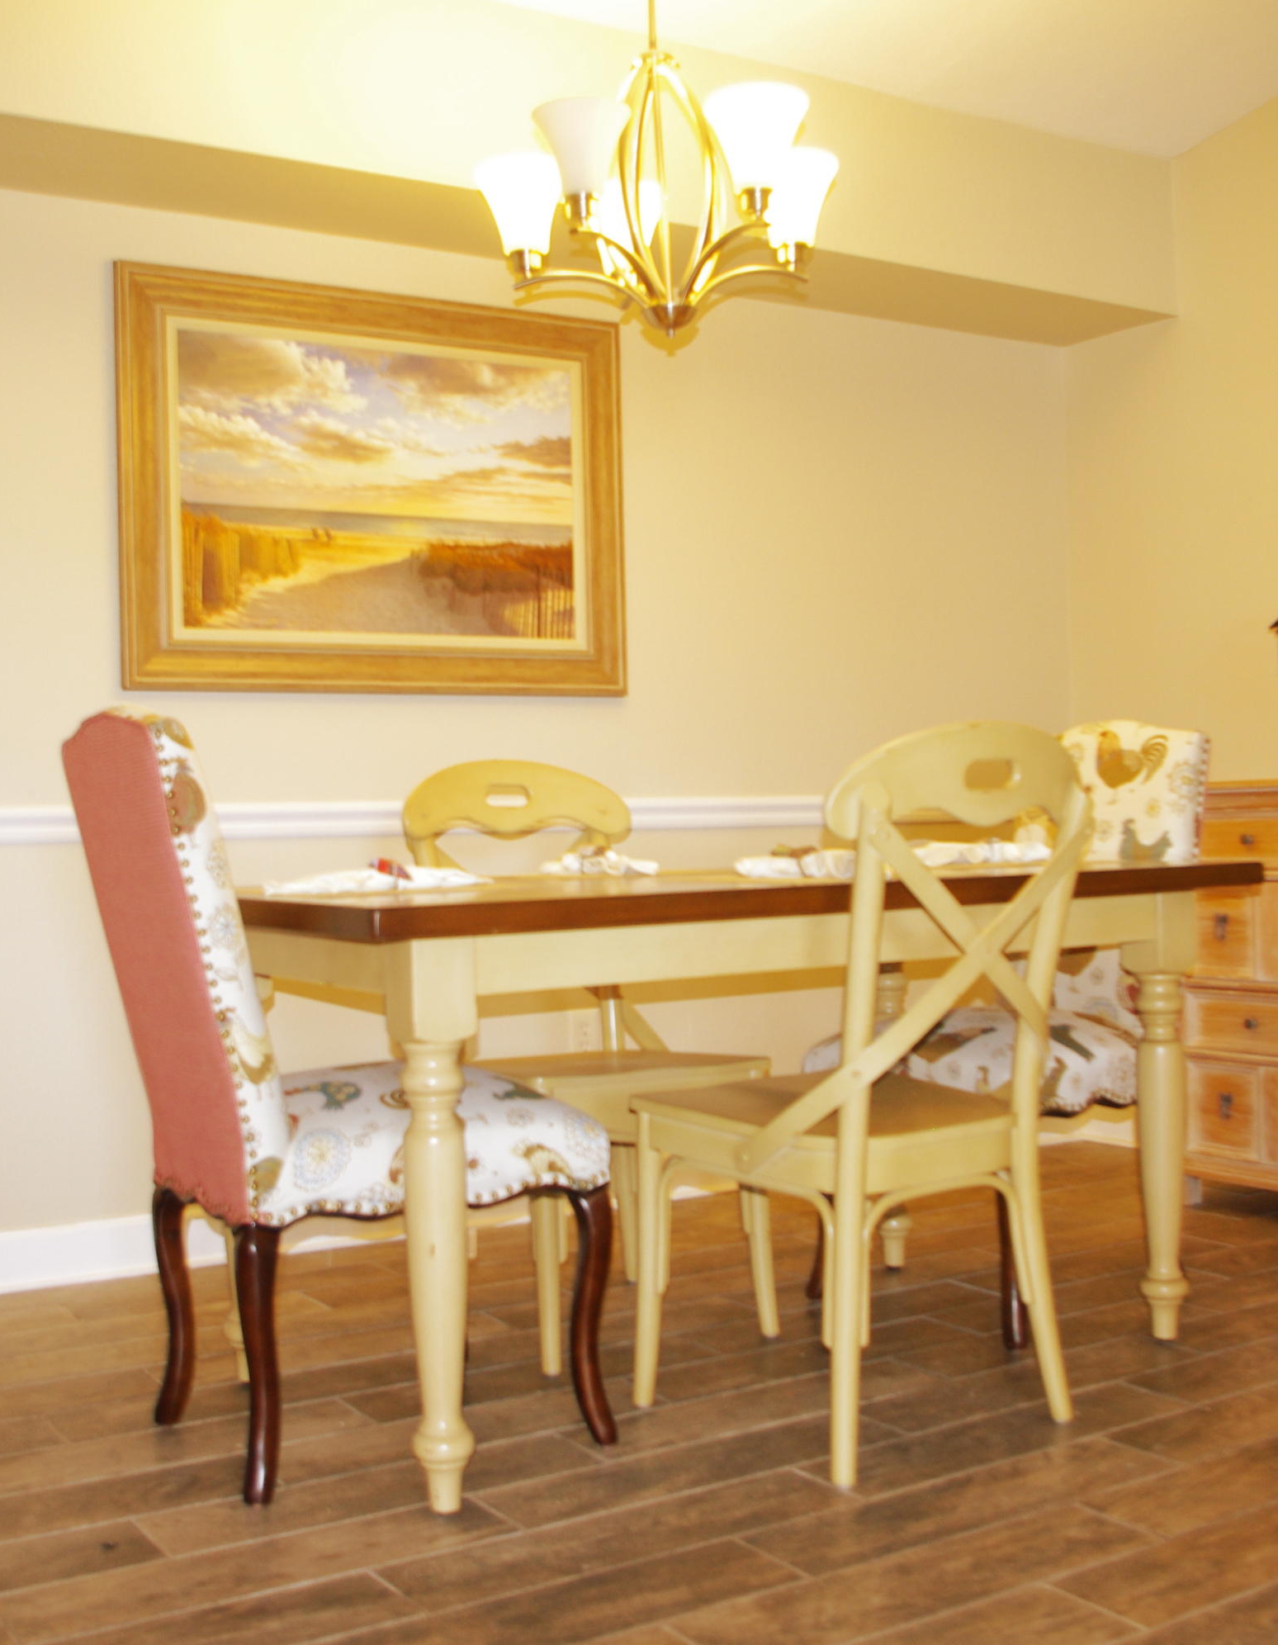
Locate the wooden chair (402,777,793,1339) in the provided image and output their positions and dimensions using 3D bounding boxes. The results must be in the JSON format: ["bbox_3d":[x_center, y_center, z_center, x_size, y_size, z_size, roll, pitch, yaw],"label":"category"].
[{"bbox_3d":[-0.083,0.372,3.194,0.472,0.980,0.535,-1,0,-31],"label":"wooden chair"}]

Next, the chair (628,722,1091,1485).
[{"bbox_3d":[0.305,0.360,2.654,0.472,0.980,0.535,-1,0,-34],"label":"chair"}]

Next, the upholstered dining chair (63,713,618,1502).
[{"bbox_3d":[-0.435,0.357,2.630,0.637,1.024,0.527,-1,0,-31],"label":"upholstered dining chair"}]

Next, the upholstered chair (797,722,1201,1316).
[{"bbox_3d":[0.672,0.326,3.348,0.649,1.028,0.494,-1,0,-41],"label":"upholstered chair"}]

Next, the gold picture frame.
[{"bbox_3d":[-0.528,-0.691,3.895,1.143,0.846,0.043,-1,0,-31],"label":"gold picture frame"}]

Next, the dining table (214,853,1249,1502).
[{"bbox_3d":[0.119,0.473,2.957,1.530,0.766,0.909,-1,0,-31],"label":"dining table"}]

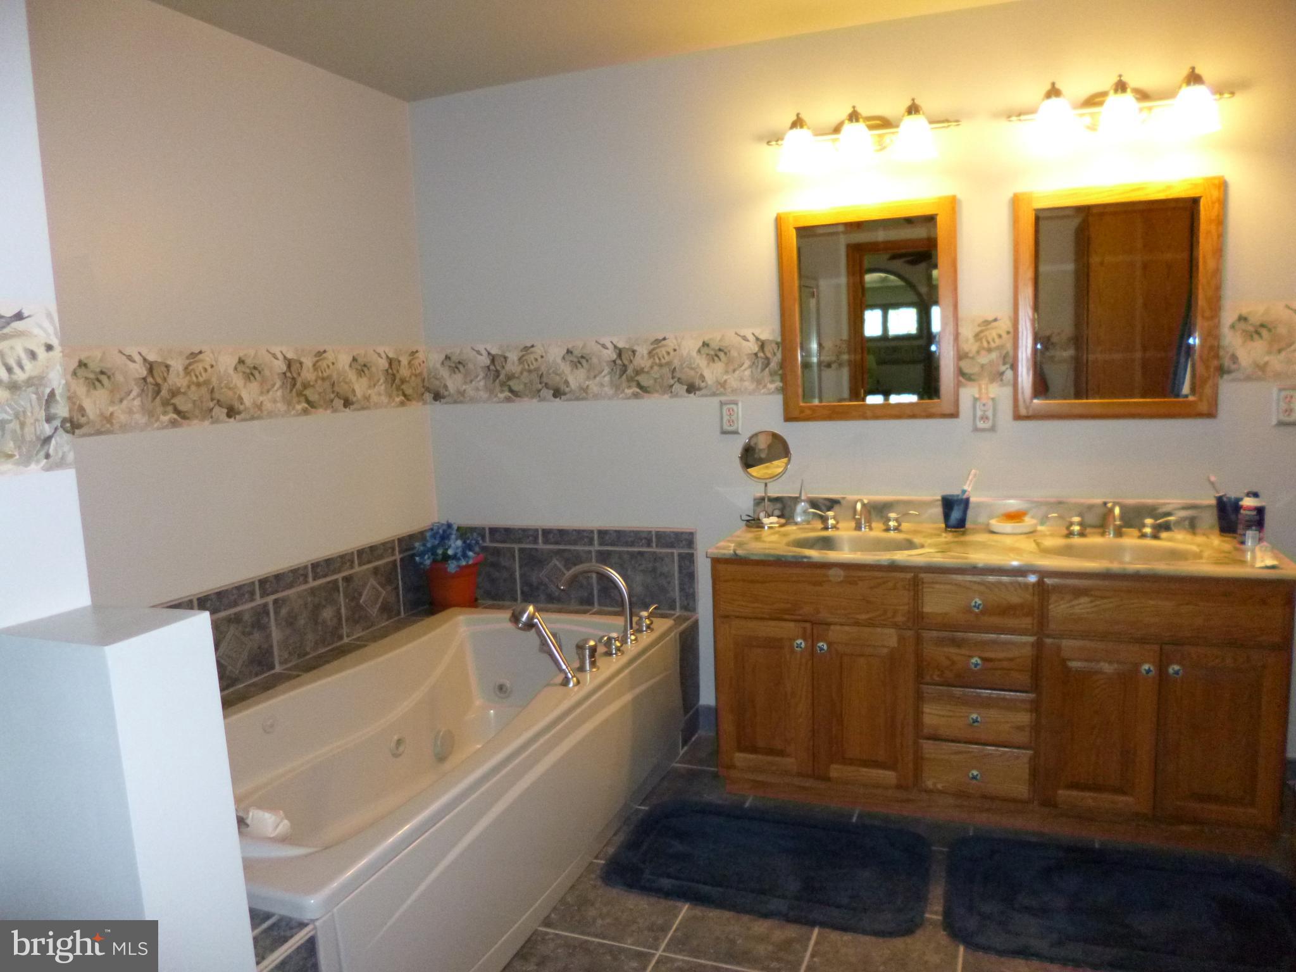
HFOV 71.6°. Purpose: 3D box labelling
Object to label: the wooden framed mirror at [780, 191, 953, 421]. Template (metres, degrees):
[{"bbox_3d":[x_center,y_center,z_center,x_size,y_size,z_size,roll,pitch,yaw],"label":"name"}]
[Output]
[{"bbox_3d":[0.703,-0.554,2.895,0.558,0.680,0.030,1,8,22],"label":"wooden framed mirror"}]

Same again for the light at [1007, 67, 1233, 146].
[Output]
[{"bbox_3d":[1.354,-1.085,2.591,0.592,0.177,0.200,0,8,21],"label":"light"}]

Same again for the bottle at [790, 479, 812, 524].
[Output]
[{"bbox_3d":[0.532,0.058,3.109,0.052,0.159,0.052,0,8,21],"label":"bottle"}]

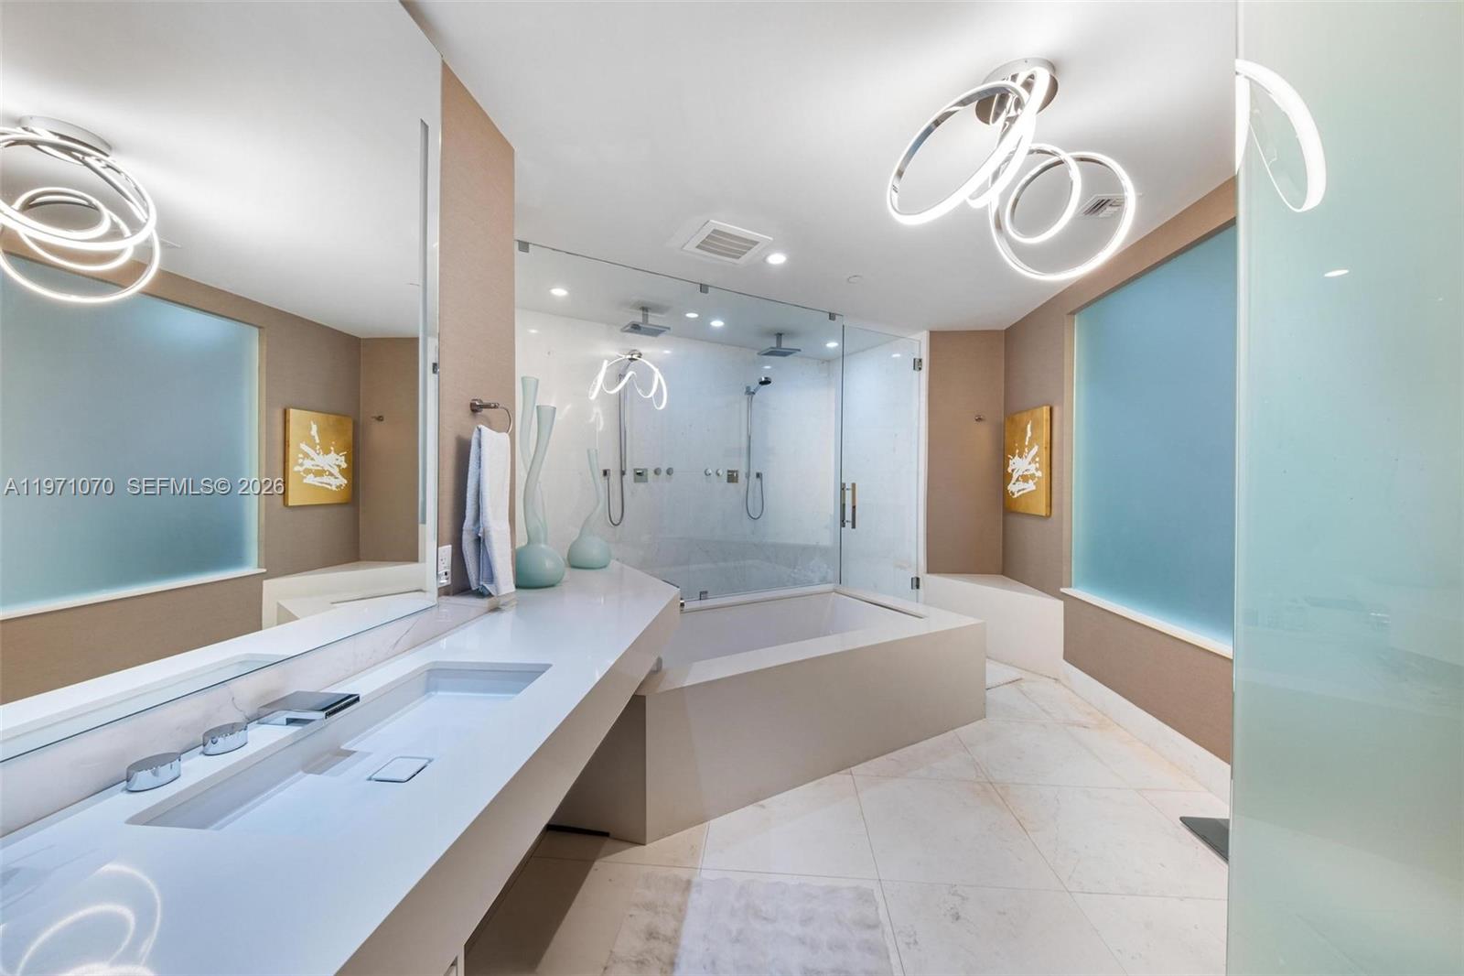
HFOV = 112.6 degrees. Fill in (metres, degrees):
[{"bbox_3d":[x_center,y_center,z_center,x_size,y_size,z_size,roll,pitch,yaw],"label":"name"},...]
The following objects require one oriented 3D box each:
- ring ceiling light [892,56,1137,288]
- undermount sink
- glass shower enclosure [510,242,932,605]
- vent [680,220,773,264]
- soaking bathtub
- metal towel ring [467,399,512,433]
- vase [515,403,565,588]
[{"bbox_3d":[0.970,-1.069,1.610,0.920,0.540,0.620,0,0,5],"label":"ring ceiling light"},{"bbox_3d":[-0.618,0.495,0.911,0.330,0.125,0.600,0,0,5],"label":"undermount sink"},{"bbox_3d":[-0.070,-0.112,3.885,3.150,2.450,1.080,0,0,-29],"label":"glass shower enclosure"},{"bbox_3d":[-0.032,-1.338,2.713,0.377,0.030,0.348,0,0,-29],"label":"vent"},{"bbox_3d":[0.209,1.044,2.741,2.240,0.550,1.120,0,0,-29],"label":"soaking bathtub"},{"bbox_3d":[-0.799,-0.227,1.593,0.100,0.125,0.170,0,0,5],"label":"metal towel ring"},{"bbox_3d":[-0.873,0.029,2.152,0.270,0.795,0.270,0,0,5],"label":"vase"}]

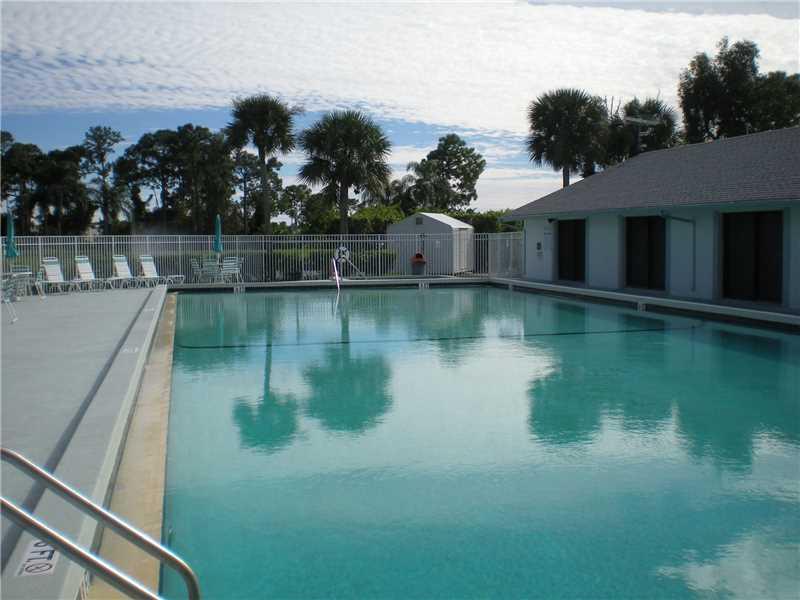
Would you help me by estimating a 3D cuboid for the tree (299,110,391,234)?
[{"bbox_3d":[-2.318,-4.516,37.367,3.860,6.919,3.860,0,4,0],"label":"tree"}]

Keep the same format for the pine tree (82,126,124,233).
[{"bbox_3d":[-29.976,-11.096,89.407,4.218,12.781,4.218,0,4,0],"label":"pine tree"}]

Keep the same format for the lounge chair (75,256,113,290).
[{"bbox_3d":[-9.983,-0.842,28.510,1.650,1.020,0.650,3,5,38],"label":"lounge chair"}]

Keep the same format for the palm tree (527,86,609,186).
[{"bbox_3d":[7.429,-5.322,39.318,3.535,8.084,3.535,0,4,0],"label":"palm tree"}]

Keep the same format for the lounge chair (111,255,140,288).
[{"bbox_3d":[-9.077,-0.908,29.308,1.650,1.020,0.650,3,5,38],"label":"lounge chair"}]

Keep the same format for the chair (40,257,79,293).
[{"bbox_3d":[-10.605,-0.748,27.313,1.650,1.020,0.650,3,5,38],"label":"chair"}]

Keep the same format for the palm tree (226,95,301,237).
[{"bbox_3d":[-5.593,-4.699,36.449,2.949,7.470,2.949,0,4,0],"label":"palm tree"}]

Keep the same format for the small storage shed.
[{"bbox_3d":[1.434,-2.530,39.381,3.100,2.600,2.400,2,5,28],"label":"small storage shed"}]

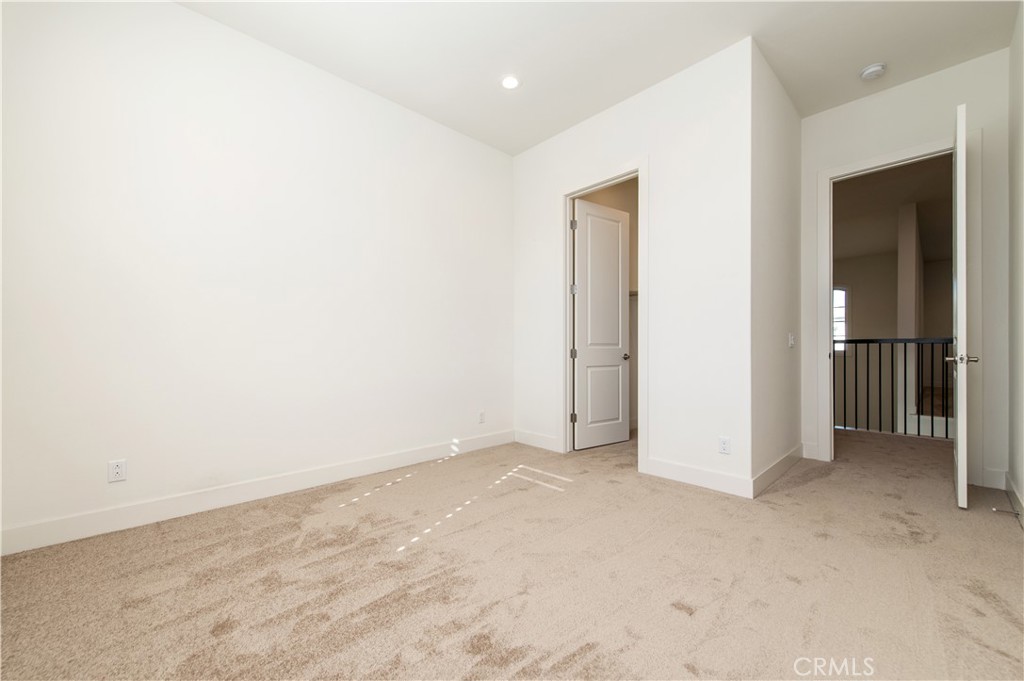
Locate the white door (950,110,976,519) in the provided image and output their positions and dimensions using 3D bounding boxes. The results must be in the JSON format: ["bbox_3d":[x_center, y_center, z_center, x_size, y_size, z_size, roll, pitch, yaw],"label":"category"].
[{"bbox_3d":[2.973,-0.196,2.636,0.762,2.420,0.037,0,-1,-43],"label":"white door"}]

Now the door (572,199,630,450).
[{"bbox_3d":[0.920,-0.147,4.032,0.762,2.420,0.037,0,0,-32],"label":"door"}]

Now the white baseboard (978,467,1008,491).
[{"bbox_3d":[3.361,0.974,2.774,0.016,0.126,0.133,0,-1,-43],"label":"white baseboard"}]

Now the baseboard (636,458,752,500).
[{"bbox_3d":[1.315,0.983,2.895,0.016,0.126,0.798,0,-1,-43],"label":"baseboard"}]

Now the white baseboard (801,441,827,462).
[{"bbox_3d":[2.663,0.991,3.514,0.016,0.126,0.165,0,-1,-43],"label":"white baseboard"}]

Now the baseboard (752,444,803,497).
[{"bbox_3d":[2.095,0.984,3.092,1.422,0.126,0.016,0,-1,-43],"label":"baseboard"}]

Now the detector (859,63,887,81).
[{"bbox_3d":[2.668,-1.979,2.945,0.140,0.040,0.140,0,-1,-43],"label":"detector"}]

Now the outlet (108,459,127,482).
[{"bbox_3d":[-2.165,0.720,2.186,0.070,0.115,0.008,0,-1,-43],"label":"outlet"}]

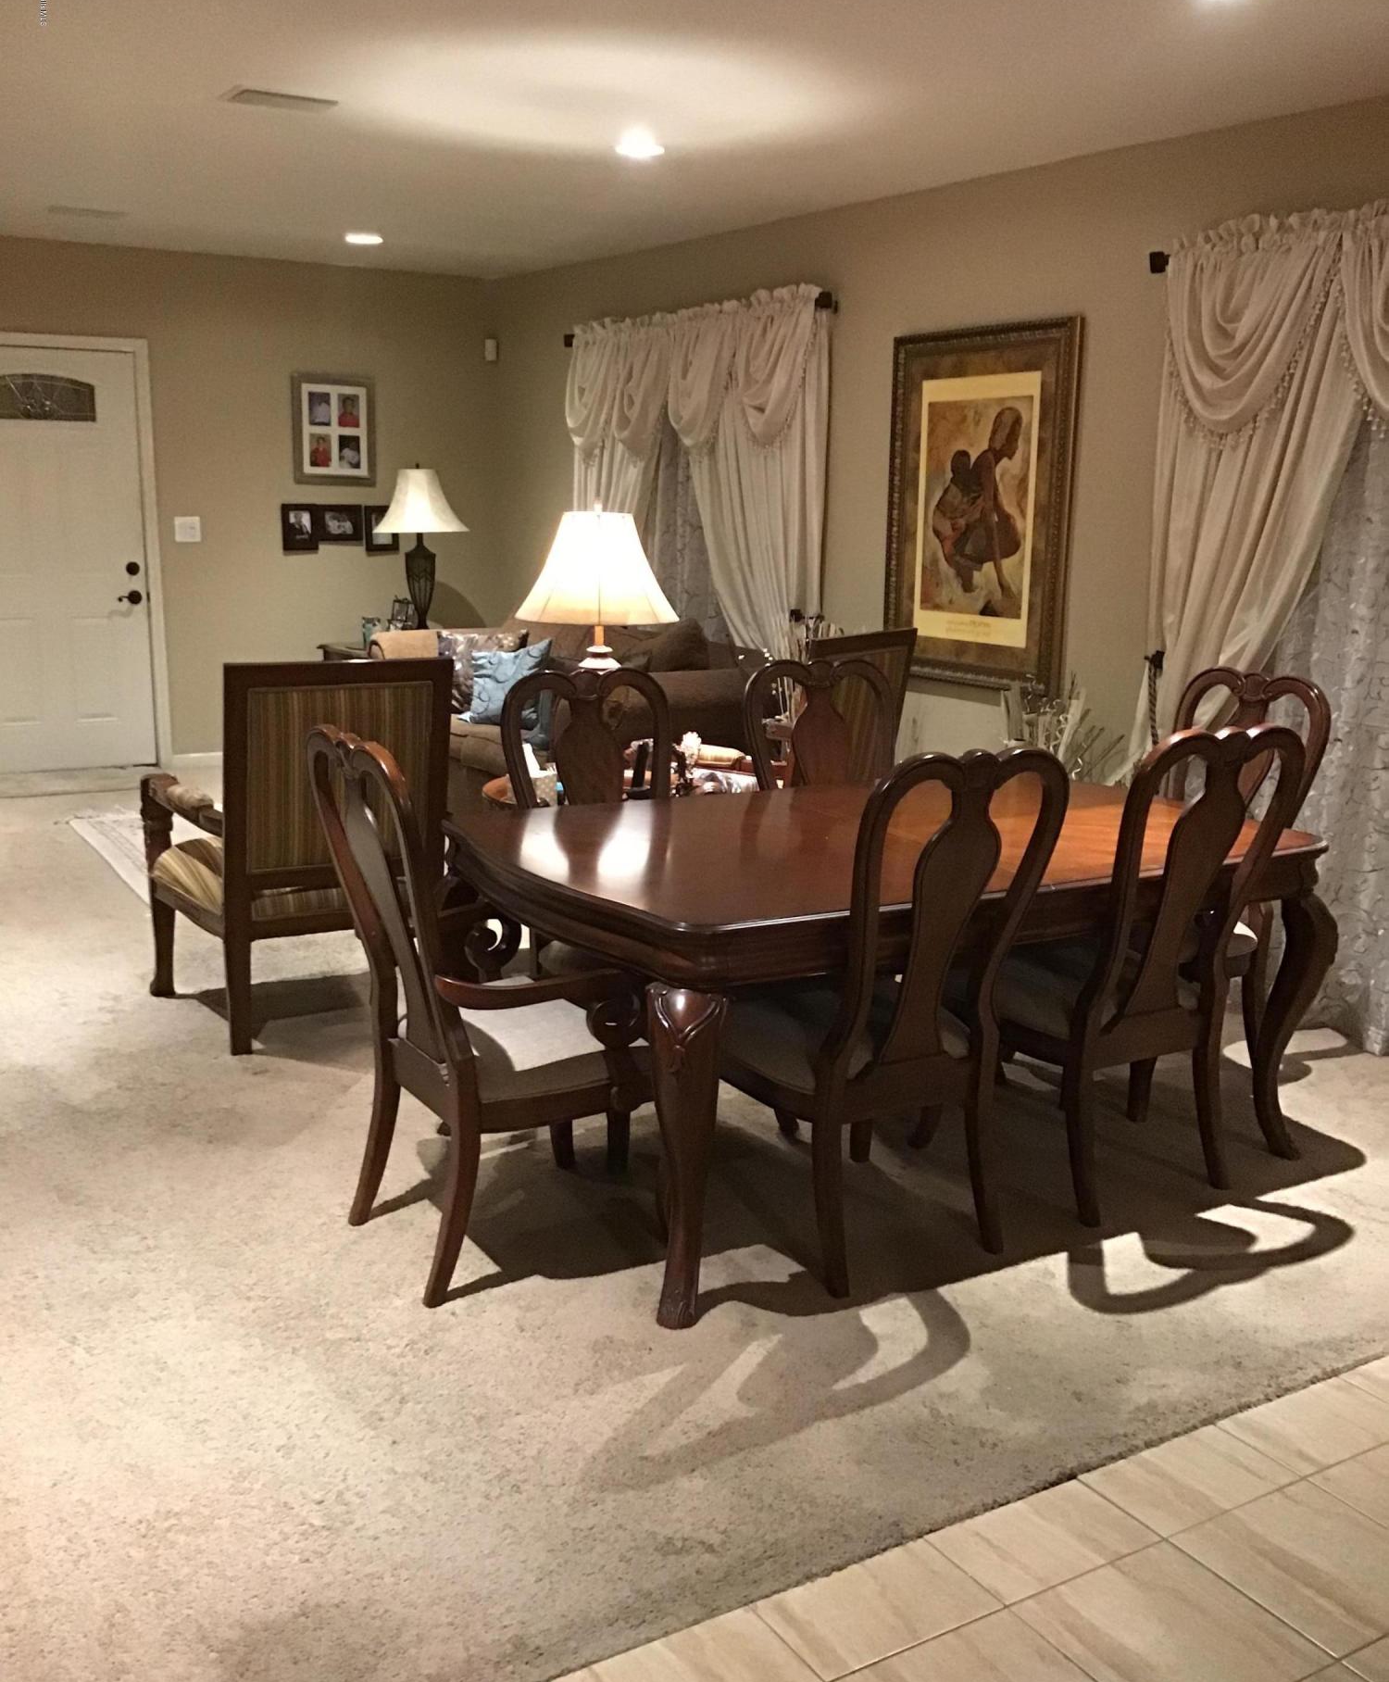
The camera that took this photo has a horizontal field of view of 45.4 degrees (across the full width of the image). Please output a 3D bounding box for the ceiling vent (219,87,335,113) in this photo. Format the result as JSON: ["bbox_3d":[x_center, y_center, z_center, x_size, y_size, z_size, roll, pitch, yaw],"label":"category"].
[{"bbox_3d":[-1.181,-2.111,4.728,0.300,0.020,0.195,-6,14,-31],"label":"ceiling vent"}]

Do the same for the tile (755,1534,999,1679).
[{"bbox_3d":[0.253,1.056,2.278,0.304,0.010,0.178,-6,14,-31],"label":"tile"}]

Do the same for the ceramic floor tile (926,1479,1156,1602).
[{"bbox_3d":[0.518,1.036,2.455,0.300,0.010,0.180,-6,14,-31],"label":"ceramic floor tile"}]

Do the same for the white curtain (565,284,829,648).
[{"bbox_3d":[-0.083,-1.234,7.426,0.170,2.200,2.070,-6,14,-31],"label":"white curtain"}]

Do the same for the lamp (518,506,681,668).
[{"bbox_3d":[-0.279,-0.568,4.792,0.472,0.810,0.472,1,12,0],"label":"lamp"}]

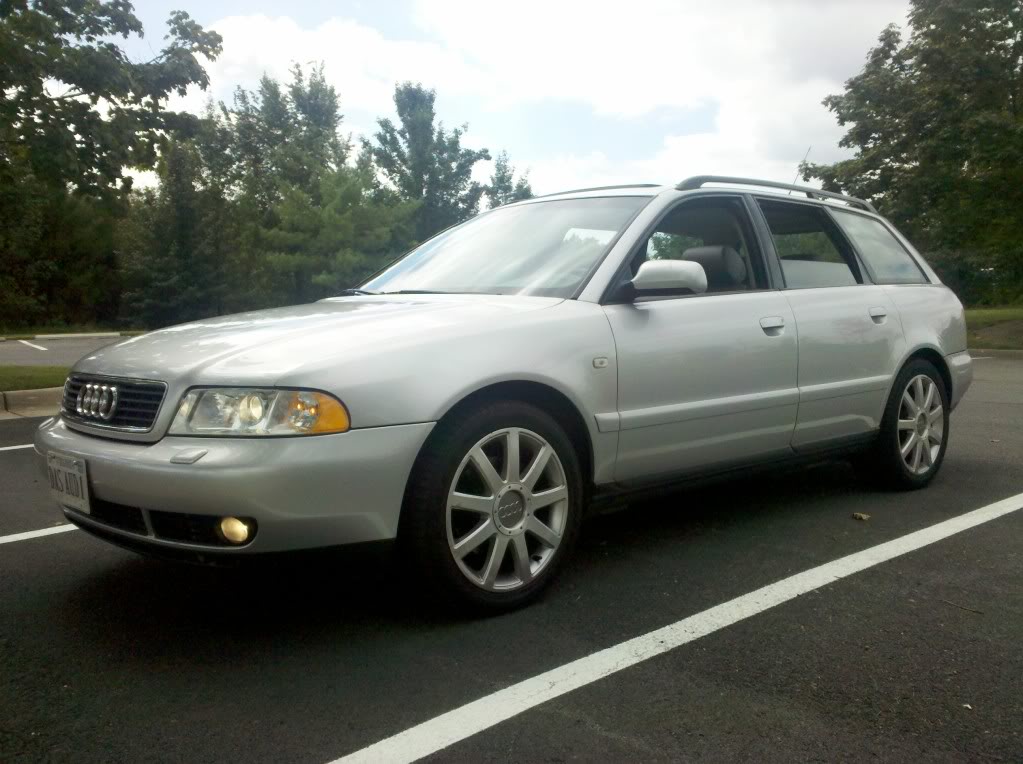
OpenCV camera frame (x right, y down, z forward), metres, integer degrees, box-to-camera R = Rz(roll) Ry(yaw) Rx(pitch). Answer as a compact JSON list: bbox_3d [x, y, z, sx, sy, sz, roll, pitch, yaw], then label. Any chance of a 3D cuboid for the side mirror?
[{"bbox_3d":[0.500,-0.336,2.825,0.130,0.125,0.210,-5,7,-41],"label":"side mirror"}]

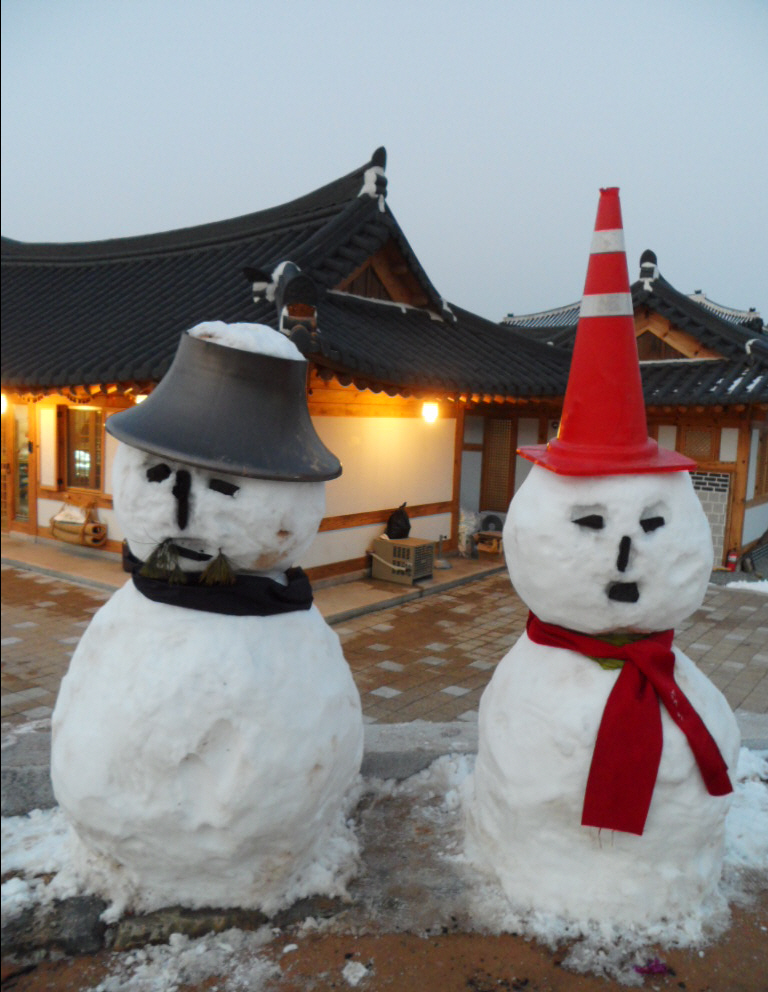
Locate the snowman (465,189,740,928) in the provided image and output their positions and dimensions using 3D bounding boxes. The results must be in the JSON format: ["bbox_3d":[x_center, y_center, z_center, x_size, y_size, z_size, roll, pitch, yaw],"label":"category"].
[{"bbox_3d":[0.650,0.133,2.271,0.740,1.870,0.730,3,6,6],"label":"snowman"}]

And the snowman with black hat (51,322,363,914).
[{"bbox_3d":[-0.505,0.277,2.329,0.850,1.548,0.840,3,6,7],"label":"snowman with black hat"}]

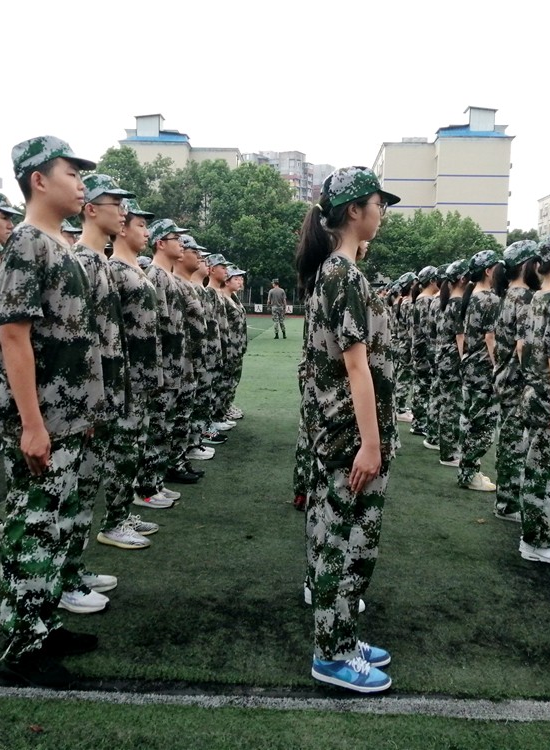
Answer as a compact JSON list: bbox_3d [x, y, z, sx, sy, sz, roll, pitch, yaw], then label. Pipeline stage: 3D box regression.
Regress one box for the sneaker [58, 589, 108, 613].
[{"bbox_3d":[-0.820,0.903,3.085,0.285,0.110,0.105,3,6,15],"label":"sneaker"}]

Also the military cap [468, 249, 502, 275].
[{"bbox_3d":[1.453,-0.780,5.160,0.265,0.135,0.175,-6,5,7],"label":"military cap"}]

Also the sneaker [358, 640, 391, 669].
[{"bbox_3d":[0.282,0.974,2.674,0.270,0.110,0.100,1,6,-9],"label":"sneaker"}]

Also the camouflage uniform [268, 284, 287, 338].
[{"bbox_3d":[0.078,-1.954,23.300,0.540,1.600,0.320,0,5,-7],"label":"camouflage uniform"}]

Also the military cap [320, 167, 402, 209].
[{"bbox_3d":[0.270,-0.597,2.392,0.270,0.130,0.175,1,6,3],"label":"military cap"}]

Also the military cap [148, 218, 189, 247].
[{"bbox_3d":[-0.639,-0.859,4.559,0.256,0.155,0.185,2,6,4],"label":"military cap"}]

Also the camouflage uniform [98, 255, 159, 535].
[{"bbox_3d":[-0.760,0.109,3.921,0.320,1.462,0.470,2,5,6],"label":"camouflage uniform"}]

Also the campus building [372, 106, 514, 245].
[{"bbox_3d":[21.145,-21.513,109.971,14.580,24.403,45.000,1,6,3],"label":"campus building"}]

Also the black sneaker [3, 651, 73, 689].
[{"bbox_3d":[-0.779,0.954,2.514,0.285,0.115,0.108,3,6,22],"label":"black sneaker"}]

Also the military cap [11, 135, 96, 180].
[{"bbox_3d":[-0.721,-0.708,2.454,0.273,0.130,0.185,2,6,4],"label":"military cap"}]

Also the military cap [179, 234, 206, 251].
[{"bbox_3d":[-0.597,-0.918,5.245,0.265,0.135,0.175,-3,5,5],"label":"military cap"}]

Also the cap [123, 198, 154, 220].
[{"bbox_3d":[-0.737,-0.827,3.799,0.265,0.130,0.185,2,6,9],"label":"cap"}]

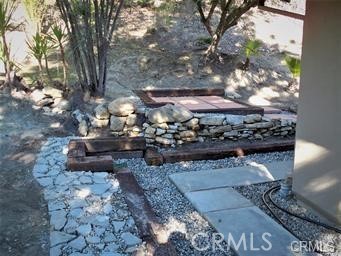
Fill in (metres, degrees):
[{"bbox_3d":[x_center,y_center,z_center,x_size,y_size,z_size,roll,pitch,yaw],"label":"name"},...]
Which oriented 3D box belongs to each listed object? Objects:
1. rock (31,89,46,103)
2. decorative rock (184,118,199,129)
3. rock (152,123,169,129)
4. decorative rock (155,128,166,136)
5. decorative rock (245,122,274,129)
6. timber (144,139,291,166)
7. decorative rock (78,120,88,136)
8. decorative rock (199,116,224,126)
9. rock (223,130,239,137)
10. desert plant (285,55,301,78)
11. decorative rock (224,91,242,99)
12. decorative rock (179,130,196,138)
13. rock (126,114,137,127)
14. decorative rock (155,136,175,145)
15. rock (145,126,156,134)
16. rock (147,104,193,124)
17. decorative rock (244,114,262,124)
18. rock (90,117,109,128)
[{"bbox_3d":[-2.870,-0.707,7.500,0.267,0.282,0.300,-1,13,0],"label":"rock"},{"bbox_3d":[0.390,-0.084,6.400,0.252,0.176,0.200,-3,12,-17],"label":"decorative rock"},{"bbox_3d":[-0.179,-0.035,6.120,0.287,0.086,0.200,-3,12,-10],"label":"rock"},{"bbox_3d":[-0.176,0.079,6.080,0.205,0.134,0.170,-3,12,-17],"label":"decorative rock"},{"bbox_3d":[1.653,-0.053,6.450,0.527,0.101,0.240,-3,12,-10],"label":"decorative rock"},{"bbox_3d":[0.894,0.392,5.899,2.734,0.170,0.230,-3,12,-17],"label":"timber"},{"bbox_3d":[-1.560,0.007,6.200,0.165,0.266,0.180,-2,12,-6],"label":"decorative rock"},{"bbox_3d":[0.632,-0.100,5.320,0.375,0.112,0.240,-5,14,-18],"label":"decorative rock"},{"bbox_3d":[1.139,0.104,6.550,0.295,0.108,0.190,-3,12,-17],"label":"rock"},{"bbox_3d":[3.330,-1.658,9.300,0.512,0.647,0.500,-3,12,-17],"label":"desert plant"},{"bbox_3d":[1.297,-0.690,7.100,0.343,0.144,0.260,-1,13,0],"label":"decorative rock"},{"bbox_3d":[0.314,0.120,6.380,0.323,0.141,0.230,-3,12,-17],"label":"decorative rock"},{"bbox_3d":[-0.597,-0.115,5.280,0.132,0.165,0.160,-5,14,-18],"label":"rock"},{"bbox_3d":[-0.090,0.187,5.170,0.282,0.079,0.180,-5,14,-18],"label":"decorative rock"},{"bbox_3d":[-0.352,0.045,6.100,0.198,0.115,0.180,-3,12,-10],"label":"rock"},{"bbox_3d":[0.005,-0.251,6.250,0.825,0.307,0.500,-3,12,-10],"label":"rock"},{"bbox_3d":[1.555,-0.162,6.470,0.341,0.160,0.220,-3,12,-10],"label":"decorative rock"},{"bbox_3d":[-1.266,-0.098,6.150,0.311,0.203,0.250,-3,12,-17],"label":"rock"}]

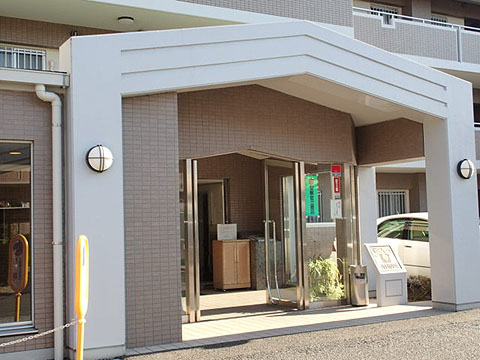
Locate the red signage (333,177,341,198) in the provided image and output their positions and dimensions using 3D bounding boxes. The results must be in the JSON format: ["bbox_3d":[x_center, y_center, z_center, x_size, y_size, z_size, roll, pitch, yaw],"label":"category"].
[{"bbox_3d":[1.488,0.123,10.197,0.130,0.320,0.020,1,-4,-30],"label":"red signage"}]

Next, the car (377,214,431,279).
[{"bbox_3d":[3.740,1.318,12.341,1.700,1.430,4.450,1,-4,-30],"label":"car"}]

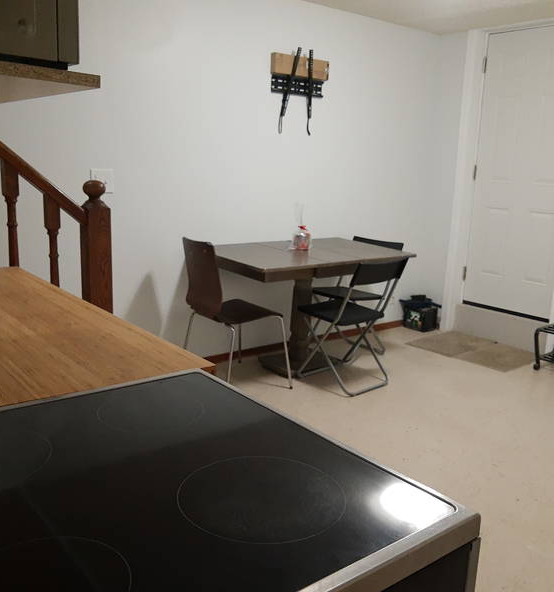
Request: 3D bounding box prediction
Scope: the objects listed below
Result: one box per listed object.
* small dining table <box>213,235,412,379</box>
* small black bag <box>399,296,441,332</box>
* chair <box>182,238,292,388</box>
[{"bbox_3d":[0.163,0.106,3.654,1.210,0.772,0.860,-7,15,-35],"label":"small dining table"},{"bbox_3d":[1.191,0.135,4.874,0.205,0.280,0.230,-7,15,-37],"label":"small black bag"},{"bbox_3d":[-0.252,0.095,3.442,0.520,0.855,0.545,-7,15,-37],"label":"chair"}]

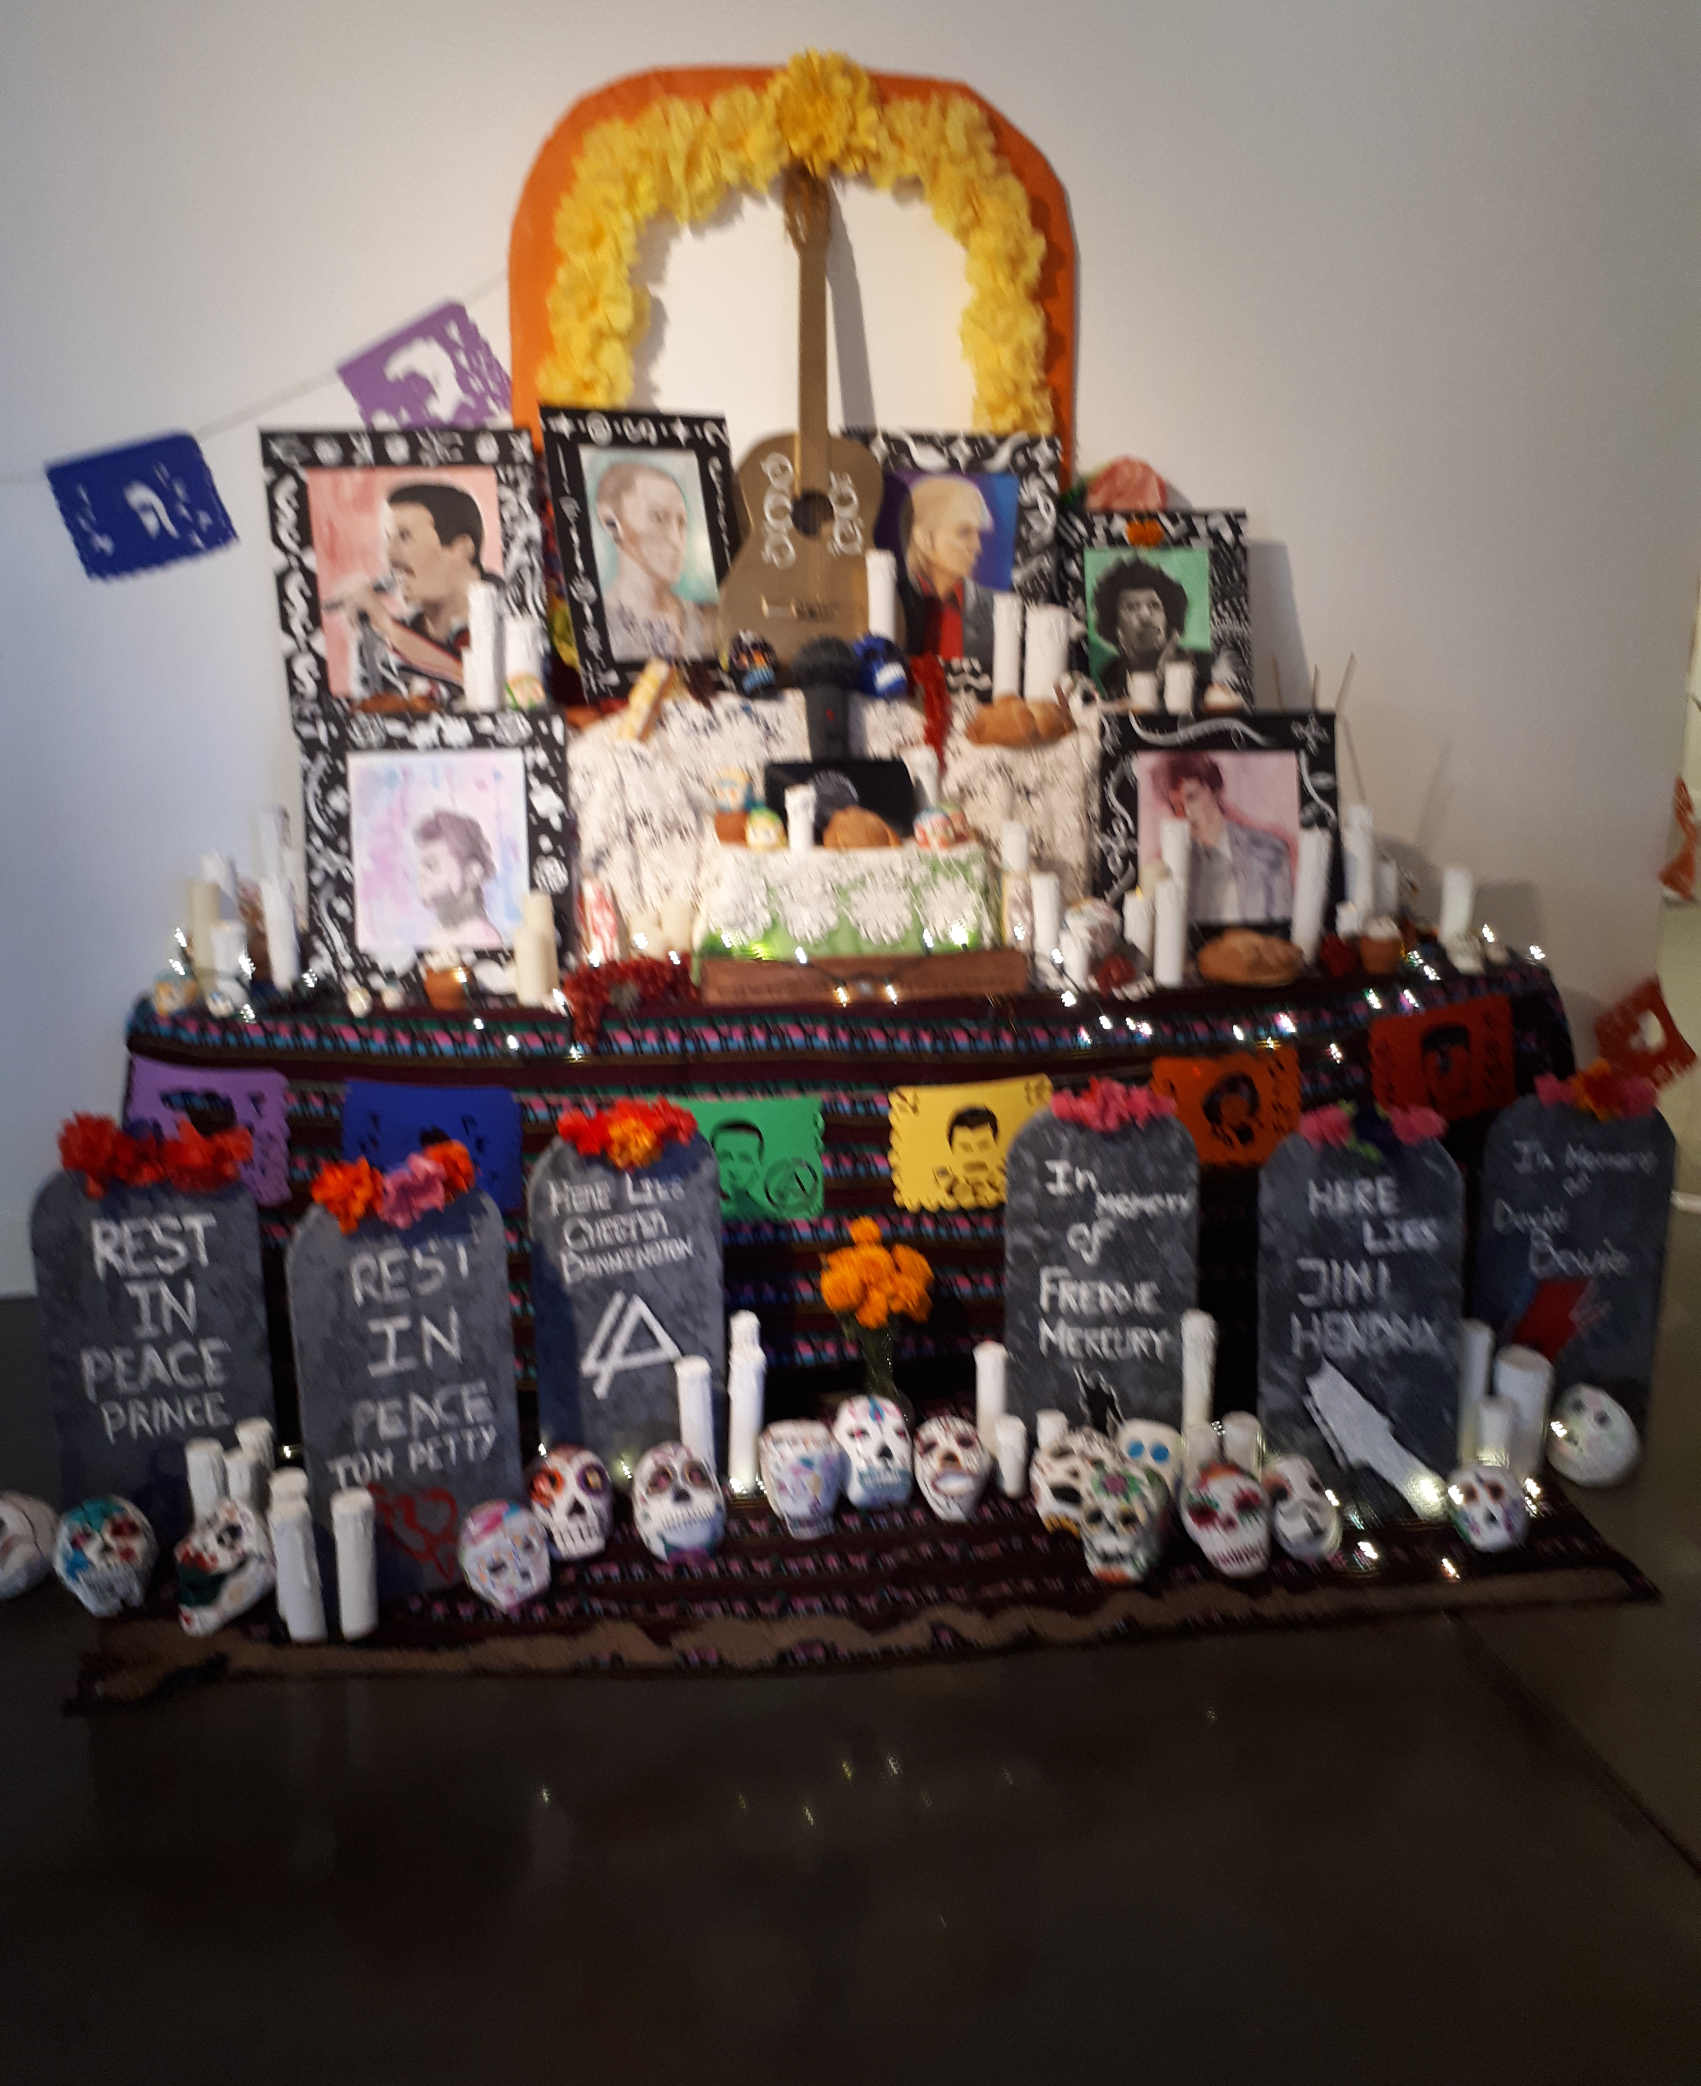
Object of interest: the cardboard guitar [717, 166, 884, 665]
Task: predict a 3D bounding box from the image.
[{"bbox_3d":[-0.076,-1.177,3.420,0.375,0.980,0.100,-1,8,-5],"label":"cardboard guitar"}]

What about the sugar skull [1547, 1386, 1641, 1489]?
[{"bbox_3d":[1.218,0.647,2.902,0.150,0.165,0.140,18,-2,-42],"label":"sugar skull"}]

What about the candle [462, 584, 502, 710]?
[{"bbox_3d":[-0.682,-0.732,3.289,0.057,0.232,0.057,-2,15,-6],"label":"candle"}]

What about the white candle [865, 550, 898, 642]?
[{"bbox_3d":[0.059,-0.820,3.356,0.055,0.225,0.055,-2,15,-6],"label":"white candle"}]

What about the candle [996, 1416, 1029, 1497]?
[{"bbox_3d":[0.264,0.674,2.890,0.051,0.120,0.051,-2,15,-6],"label":"candle"}]

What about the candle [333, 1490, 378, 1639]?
[{"bbox_3d":[-0.702,0.736,2.509,0.050,0.217,0.050,-2,15,-6],"label":"candle"}]

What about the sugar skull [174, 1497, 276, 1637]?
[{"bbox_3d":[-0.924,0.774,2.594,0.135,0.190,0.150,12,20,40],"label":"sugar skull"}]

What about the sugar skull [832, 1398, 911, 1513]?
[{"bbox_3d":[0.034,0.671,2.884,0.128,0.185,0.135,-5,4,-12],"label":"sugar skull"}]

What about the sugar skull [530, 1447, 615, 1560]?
[{"bbox_3d":[-0.423,0.697,2.680,0.125,0.155,0.135,-4,-3,-12],"label":"sugar skull"}]

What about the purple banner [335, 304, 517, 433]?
[{"bbox_3d":[-0.806,-1.250,3.361,0.275,0.220,0.010,-25,16,1],"label":"purple banner"}]

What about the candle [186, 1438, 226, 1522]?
[{"bbox_3d":[-0.951,0.682,2.638,0.053,0.186,0.053,-2,12,-6],"label":"candle"}]

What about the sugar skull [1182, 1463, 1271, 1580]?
[{"bbox_3d":[0.511,0.652,2.408,0.115,0.155,0.135,-5,-1,9],"label":"sugar skull"}]

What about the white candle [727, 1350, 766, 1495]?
[{"bbox_3d":[-0.172,0.620,2.900,0.053,0.232,0.053,-2,15,-6],"label":"white candle"}]

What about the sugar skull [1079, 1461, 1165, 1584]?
[{"bbox_3d":[0.410,0.725,2.663,0.130,0.180,0.140,7,10,29],"label":"sugar skull"}]

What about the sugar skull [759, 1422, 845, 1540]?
[{"bbox_3d":[-0.069,0.629,2.543,0.125,0.155,0.135,-2,4,-2],"label":"sugar skull"}]

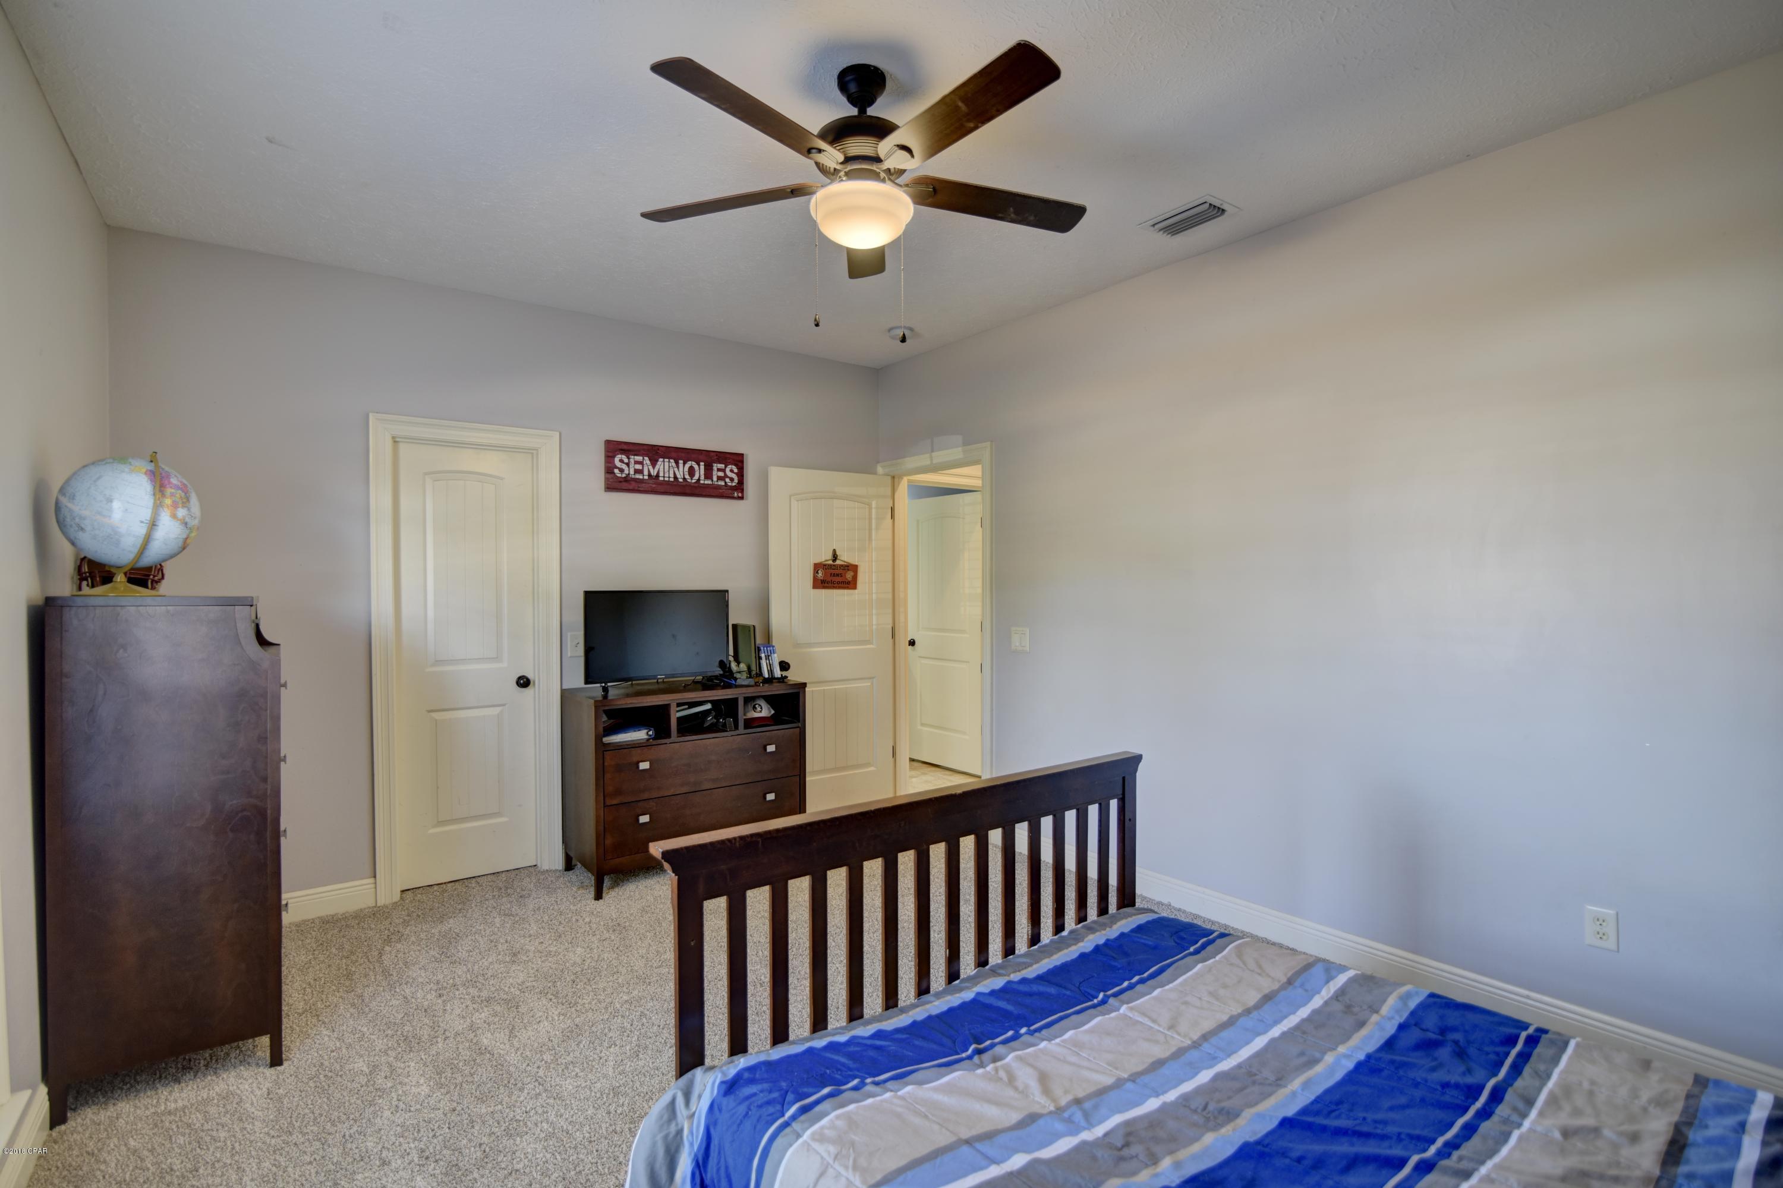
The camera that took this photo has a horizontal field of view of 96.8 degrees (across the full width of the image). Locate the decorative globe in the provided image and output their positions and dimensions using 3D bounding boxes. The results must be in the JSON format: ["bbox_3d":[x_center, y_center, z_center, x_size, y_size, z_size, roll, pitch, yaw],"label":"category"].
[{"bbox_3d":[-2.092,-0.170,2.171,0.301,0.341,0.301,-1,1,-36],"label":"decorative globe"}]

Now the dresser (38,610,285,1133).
[{"bbox_3d":[-2.141,0.677,2.422,0.464,1.342,0.760,-1,1,-36],"label":"dresser"}]

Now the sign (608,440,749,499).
[{"bbox_3d":[-1.121,-0.644,4.184,0.755,0.257,0.025,-1,1,-35],"label":"sign"}]

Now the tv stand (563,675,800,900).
[{"bbox_3d":[-1.005,0.901,3.954,1.046,0.864,0.479,-1,1,-36],"label":"tv stand"}]

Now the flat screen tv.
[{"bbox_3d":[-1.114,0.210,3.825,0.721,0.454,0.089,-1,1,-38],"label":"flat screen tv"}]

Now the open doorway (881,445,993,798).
[{"bbox_3d":[0.242,0.265,4.555,0.128,2.127,0.957,-1,1,-39],"label":"open doorway"}]

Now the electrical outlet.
[{"bbox_3d":[2.062,0.972,2.300,0.010,0.118,0.072,-1,1,-40],"label":"electrical outlet"}]

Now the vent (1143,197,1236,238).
[{"bbox_3d":[1.103,-1.390,2.935,0.193,0.022,0.311,-1,1,-39],"label":"vent"}]

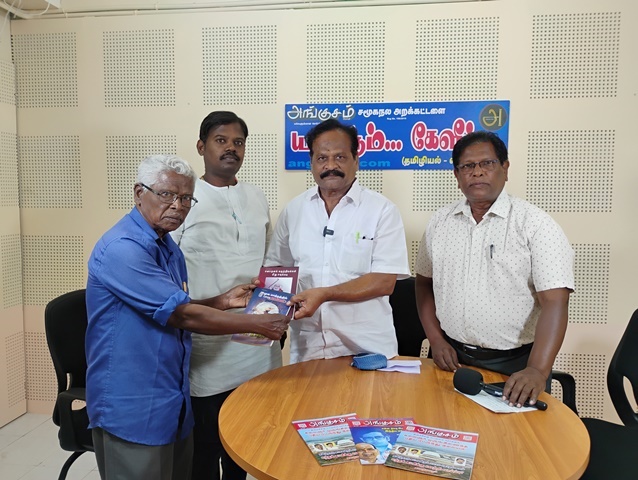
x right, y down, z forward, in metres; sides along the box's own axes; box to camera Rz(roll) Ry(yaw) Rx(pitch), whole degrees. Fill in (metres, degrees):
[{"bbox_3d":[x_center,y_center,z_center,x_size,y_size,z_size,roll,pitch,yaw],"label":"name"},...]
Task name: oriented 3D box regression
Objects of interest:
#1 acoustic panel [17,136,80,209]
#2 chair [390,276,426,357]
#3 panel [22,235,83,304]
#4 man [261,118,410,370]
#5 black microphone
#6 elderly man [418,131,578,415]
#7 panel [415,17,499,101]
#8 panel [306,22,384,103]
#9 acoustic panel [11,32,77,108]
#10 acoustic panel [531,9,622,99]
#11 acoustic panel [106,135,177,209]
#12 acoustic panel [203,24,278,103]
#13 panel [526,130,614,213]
[{"bbox_3d":[-1.639,-0.406,3.118,0.422,0.432,0.020,1,4,7],"label":"acoustic panel"},{"bbox_3d":[0.411,0.683,2.475,0.580,0.950,0.580,1,4,7],"label":"chair"},{"bbox_3d":[-1.641,0.187,3.162,0.435,0.435,0.025,1,4,7],"label":"panel"},{"bbox_3d":[0.090,0.357,2.047,0.550,1.660,0.450,2,4,16],"label":"man"},{"bbox_3d":[0.532,0.441,1.529,0.265,0.080,0.080,3,5,32],"label":"black microphone"},{"bbox_3d":[0.611,0.411,1.832,0.520,1.590,0.460,3,5,30],"label":"elderly man"},{"bbox_3d":[0.740,-0.970,2.770,0.432,0.432,0.020,1,4,7],"label":"panel"},{"bbox_3d":[0.144,-0.979,2.846,0.432,0.432,0.020,1,4,7],"label":"panel"},{"bbox_3d":[-1.635,-1.002,3.072,0.435,0.435,0.025,1,4,7],"label":"acoustic panel"},{"bbox_3d":[1.334,-0.959,2.692,0.435,0.435,0.025,1,4,7],"label":"acoustic panel"},{"bbox_3d":[-1.044,-0.399,3.041,0.435,0.435,0.025,1,4,7],"label":"acoustic panel"},{"bbox_3d":[-0.451,-0.987,2.922,0.432,0.432,0.020,1,4,7],"label":"acoustic panel"},{"bbox_3d":[1.332,-0.363,2.738,0.432,0.432,0.020,1,4,7],"label":"panel"}]

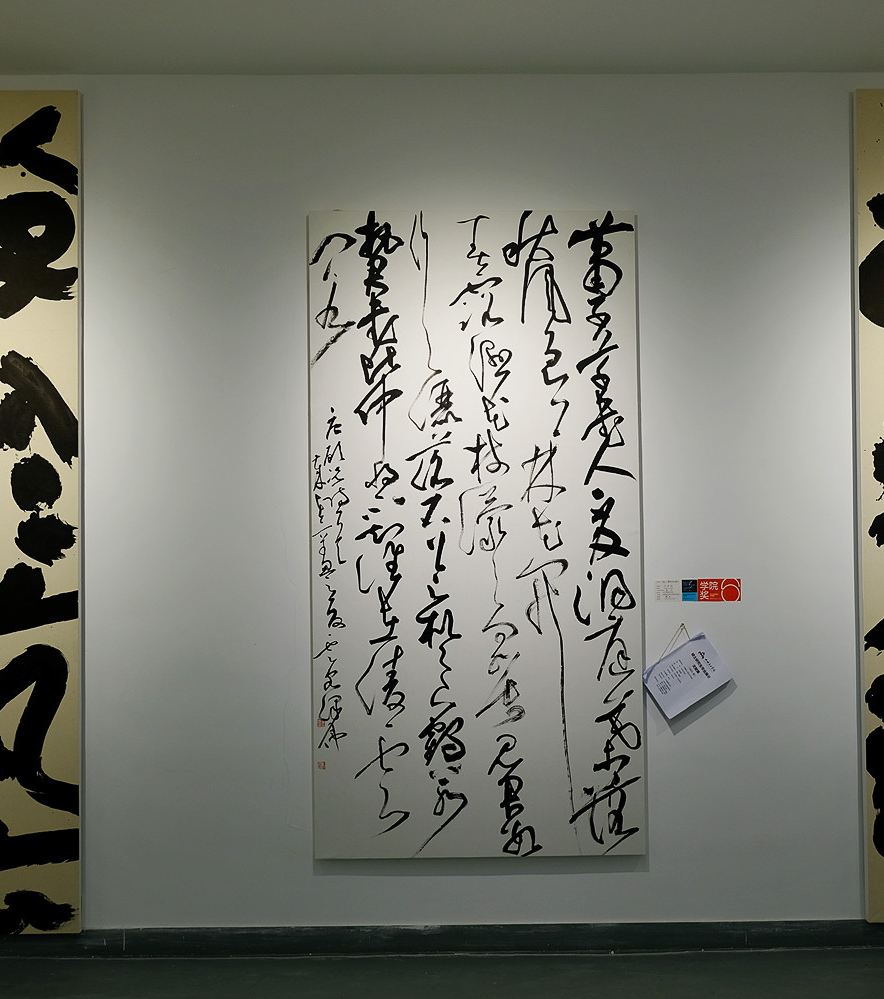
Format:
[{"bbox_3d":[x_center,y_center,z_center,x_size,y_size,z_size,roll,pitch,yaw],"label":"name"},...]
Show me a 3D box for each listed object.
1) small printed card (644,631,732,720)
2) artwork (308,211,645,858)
[{"bbox_3d":[0.960,0.695,5.048,0.295,0.210,0.020,-33,-7,-5],"label":"small printed card"},{"bbox_3d":[0.136,0.129,5.069,1.284,2.527,0.040,-1,-1,-1],"label":"artwork"}]

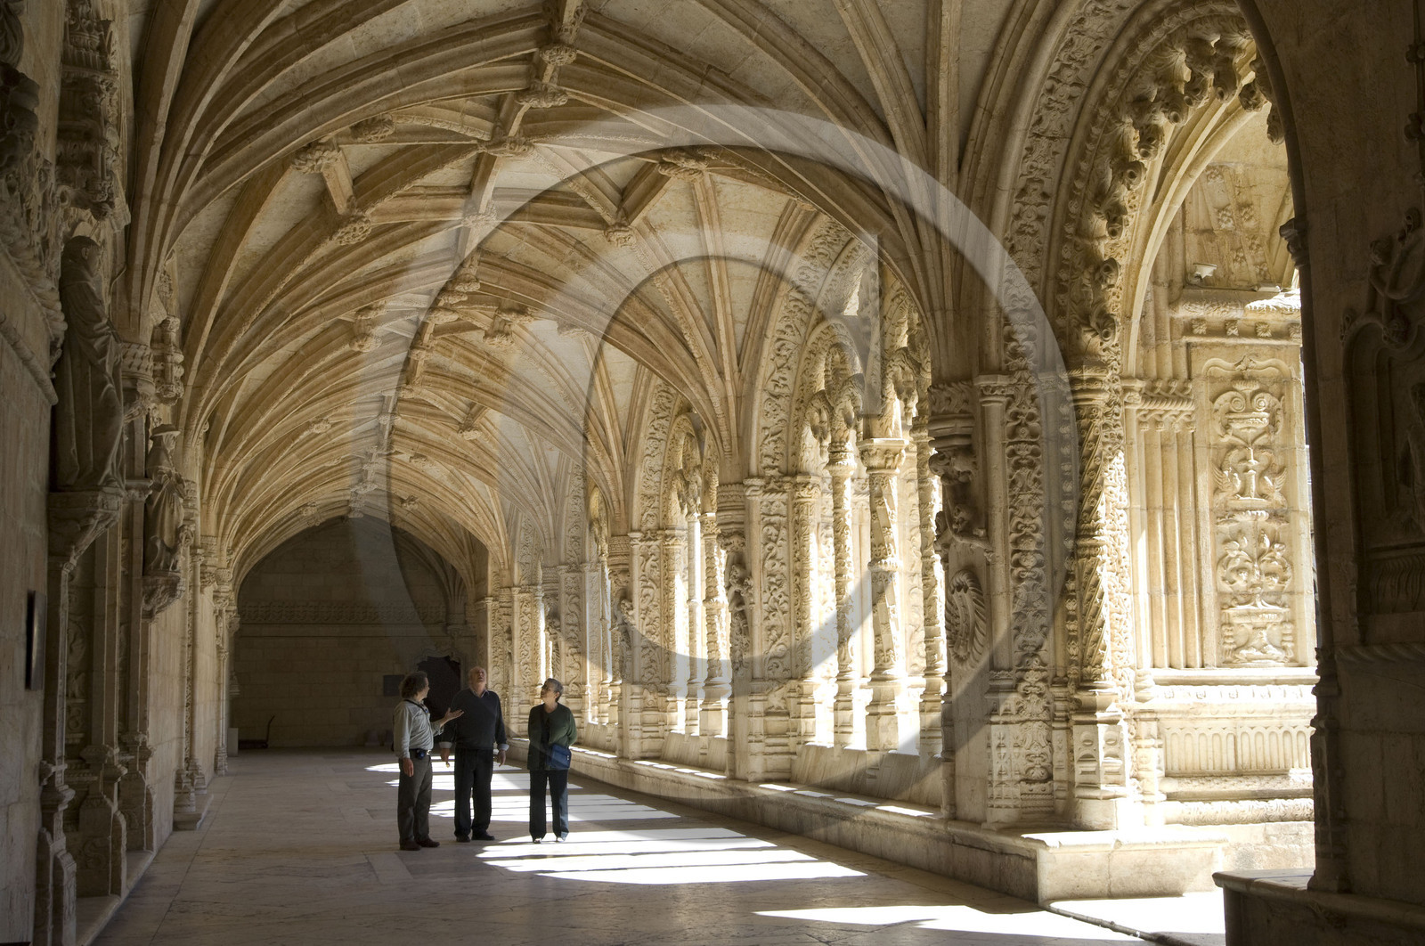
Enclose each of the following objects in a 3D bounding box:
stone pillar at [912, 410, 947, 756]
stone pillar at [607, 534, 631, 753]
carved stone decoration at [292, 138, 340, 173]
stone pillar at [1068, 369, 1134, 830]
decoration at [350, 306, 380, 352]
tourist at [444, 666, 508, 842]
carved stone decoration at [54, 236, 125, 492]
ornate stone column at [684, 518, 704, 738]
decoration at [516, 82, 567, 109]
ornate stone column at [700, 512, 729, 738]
[{"bbox_3d":[2.101,1.097,17.223,0.290,3.275,0.290,1,-7,-14],"label":"stone pillar"},{"bbox_3d":[-1.518,2.745,28.648,0.324,3.464,0.507,1,-7,-14],"label":"stone pillar"},{"bbox_3d":[-3.813,-3.040,17.065,0.460,0.220,0.460,1,-7,-14],"label":"carved stone decoration"},{"bbox_3d":[2.935,0.939,13.482,0.370,3.440,0.370,1,-7,-14],"label":"stone pillar"},{"bbox_3d":[-4.942,-2.040,25.307,0.385,0.556,0.456,1,-7,-14],"label":"decoration"},{"bbox_3d":[-2.424,2.873,18.277,0.608,1.755,0.365,1,-7,-16],"label":"tourist"},{"bbox_3d":[-3.332,-0.565,9.517,0.340,1.310,0.420,1,-7,-14],"label":"carved stone decoration"},{"bbox_3d":[-0.276,2.304,26.588,0.243,3.249,0.243,1,-7,-14],"label":"ornate stone column"},{"bbox_3d":[-1.457,-3.233,15.177,0.430,0.130,0.420,1,-7,-14],"label":"decoration"},{"bbox_3d":[0.032,2.206,25.774,0.400,3.248,0.400,-1,-7,0],"label":"ornate stone column"}]

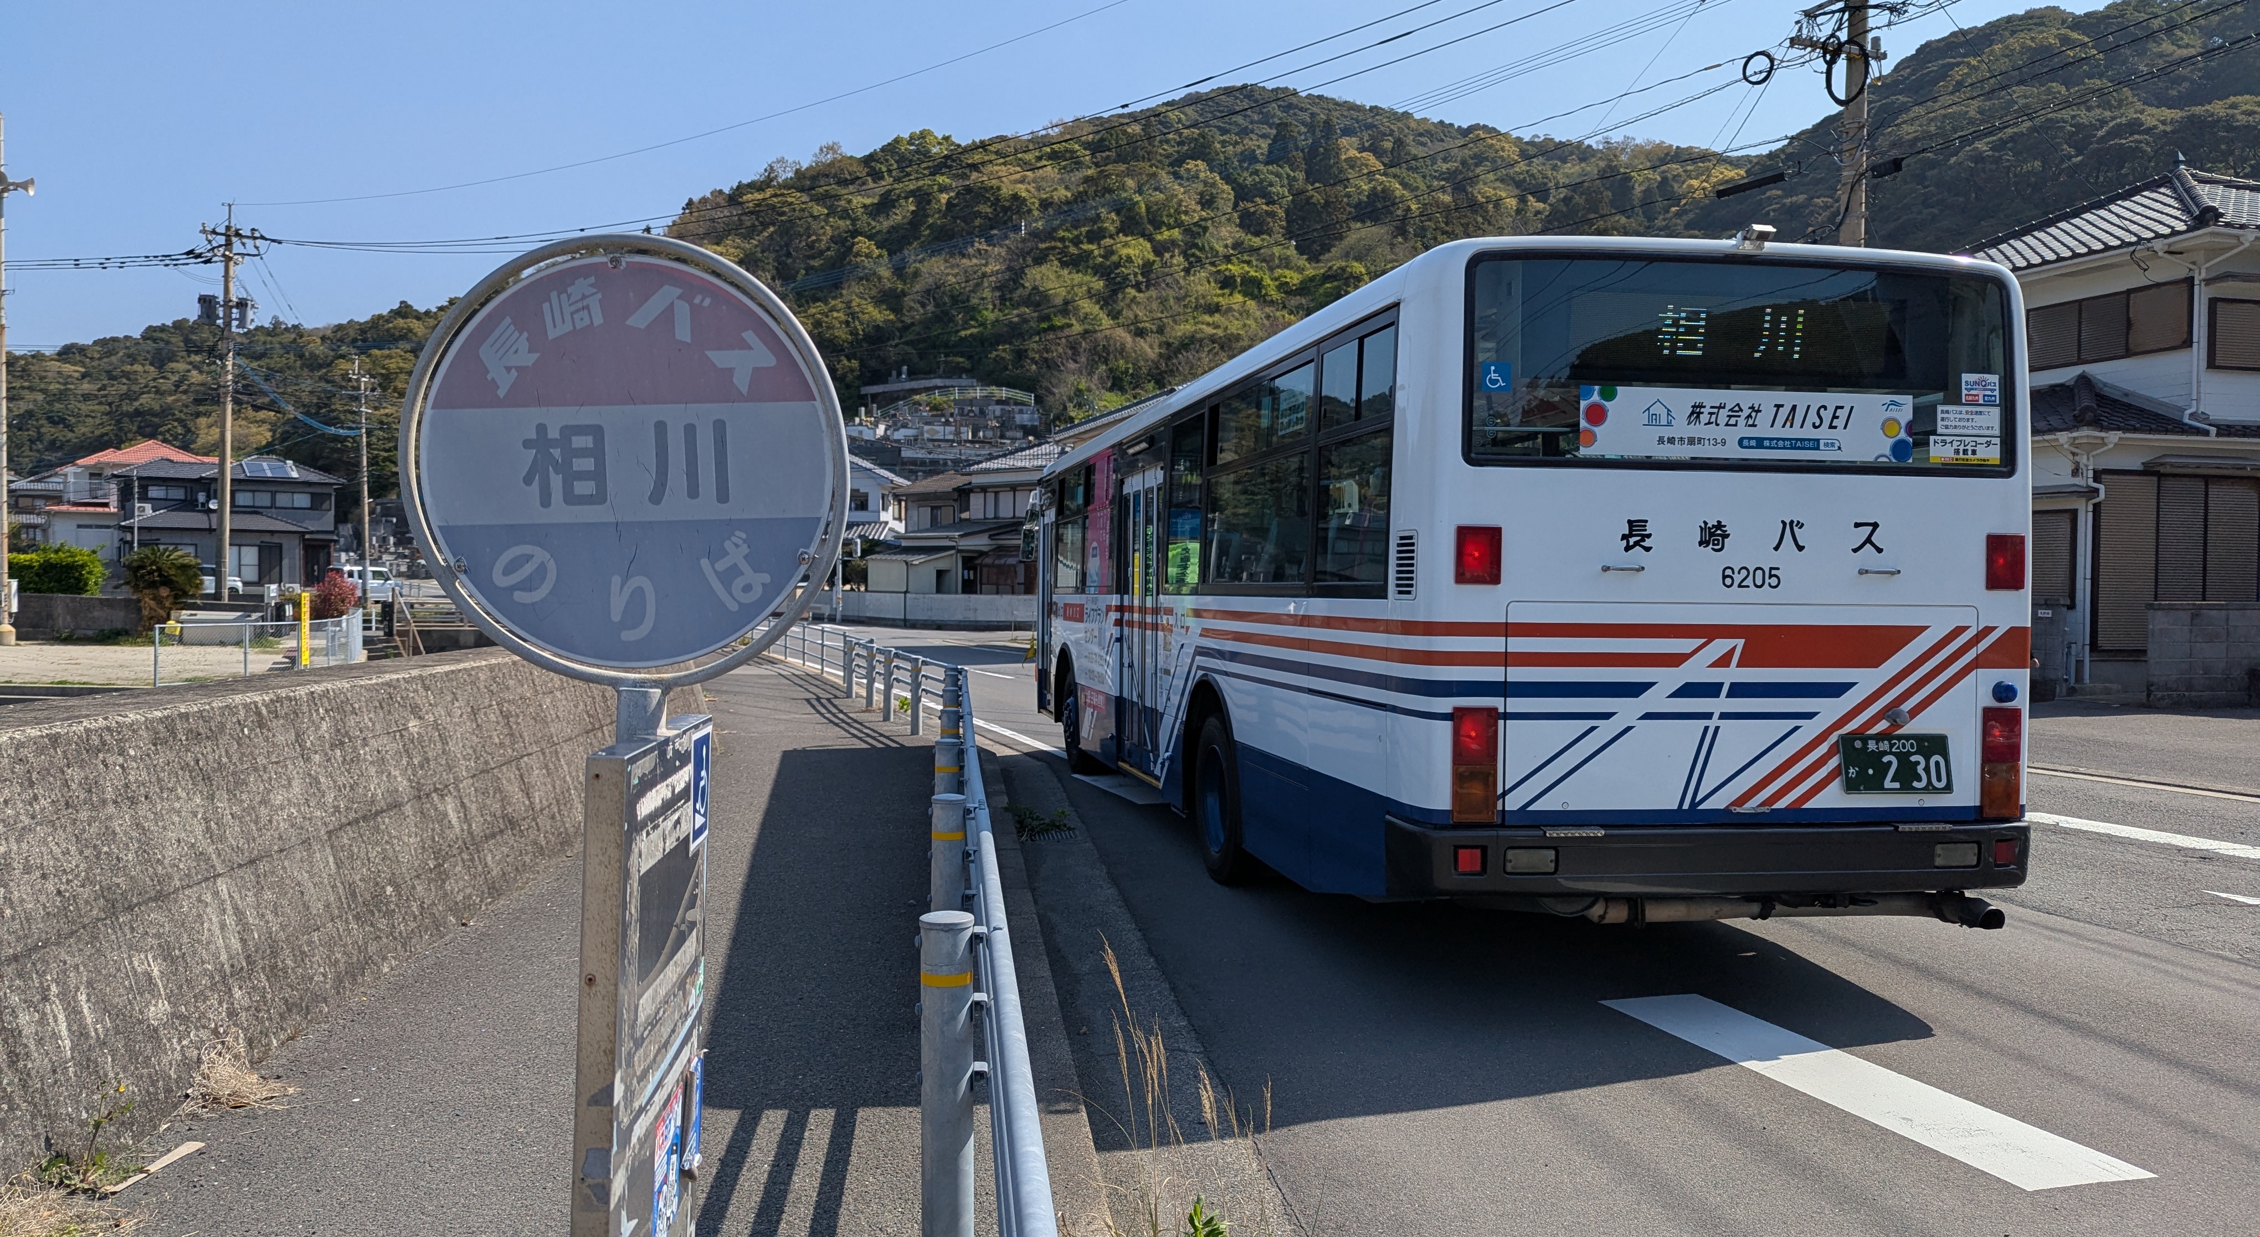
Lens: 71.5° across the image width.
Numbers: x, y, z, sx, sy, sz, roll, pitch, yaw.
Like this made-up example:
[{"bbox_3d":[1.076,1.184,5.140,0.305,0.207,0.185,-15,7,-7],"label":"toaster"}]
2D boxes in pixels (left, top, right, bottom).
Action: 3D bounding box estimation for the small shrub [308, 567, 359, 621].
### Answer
[{"bbox_3d":[-25.399,-0.759,50.000,1.450,1.700,1.400,0,1,-27],"label":"small shrub"}]

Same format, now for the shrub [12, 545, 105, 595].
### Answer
[{"bbox_3d":[-32.283,-1.401,47.000,2.700,1.750,1.400,1,1,0],"label":"shrub"}]

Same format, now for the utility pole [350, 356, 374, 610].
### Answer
[{"bbox_3d":[-36.622,-6.625,75.000,1.200,11.800,0.600,0,1,-11],"label":"utility pole"}]

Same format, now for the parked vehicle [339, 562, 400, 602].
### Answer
[{"bbox_3d":[-36.538,-1.603,75.000,1.480,1.880,3.400,1,1,28],"label":"parked vehicle"}]

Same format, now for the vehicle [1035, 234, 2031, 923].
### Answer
[{"bbox_3d":[1.278,-0.096,10.559,2.490,2.950,10.000,0,1,-12],"label":"vehicle"}]

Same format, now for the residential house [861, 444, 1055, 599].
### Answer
[{"bbox_3d":[-7.351,-3.902,73.000,9.800,8.200,8.500,1,1,12],"label":"residential house"}]

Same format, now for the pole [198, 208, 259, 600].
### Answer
[{"bbox_3d":[-27.624,-6.562,48.000,1.800,12.100,0.900,0,1,-11],"label":"pole"}]

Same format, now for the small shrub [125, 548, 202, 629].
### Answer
[{"bbox_3d":[-27.745,-0.810,45.000,2.100,2.500,2.000,0,1,-30],"label":"small shrub"}]

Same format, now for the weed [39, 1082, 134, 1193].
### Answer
[{"bbox_3d":[-2.682,1.338,4.030,0.170,0.250,0.200,0,1,-12],"label":"weed"}]

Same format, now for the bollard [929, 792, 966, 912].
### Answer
[{"bbox_3d":[-0.639,1.033,5.506,0.120,0.810,0.120,1,1,6],"label":"bollard"}]

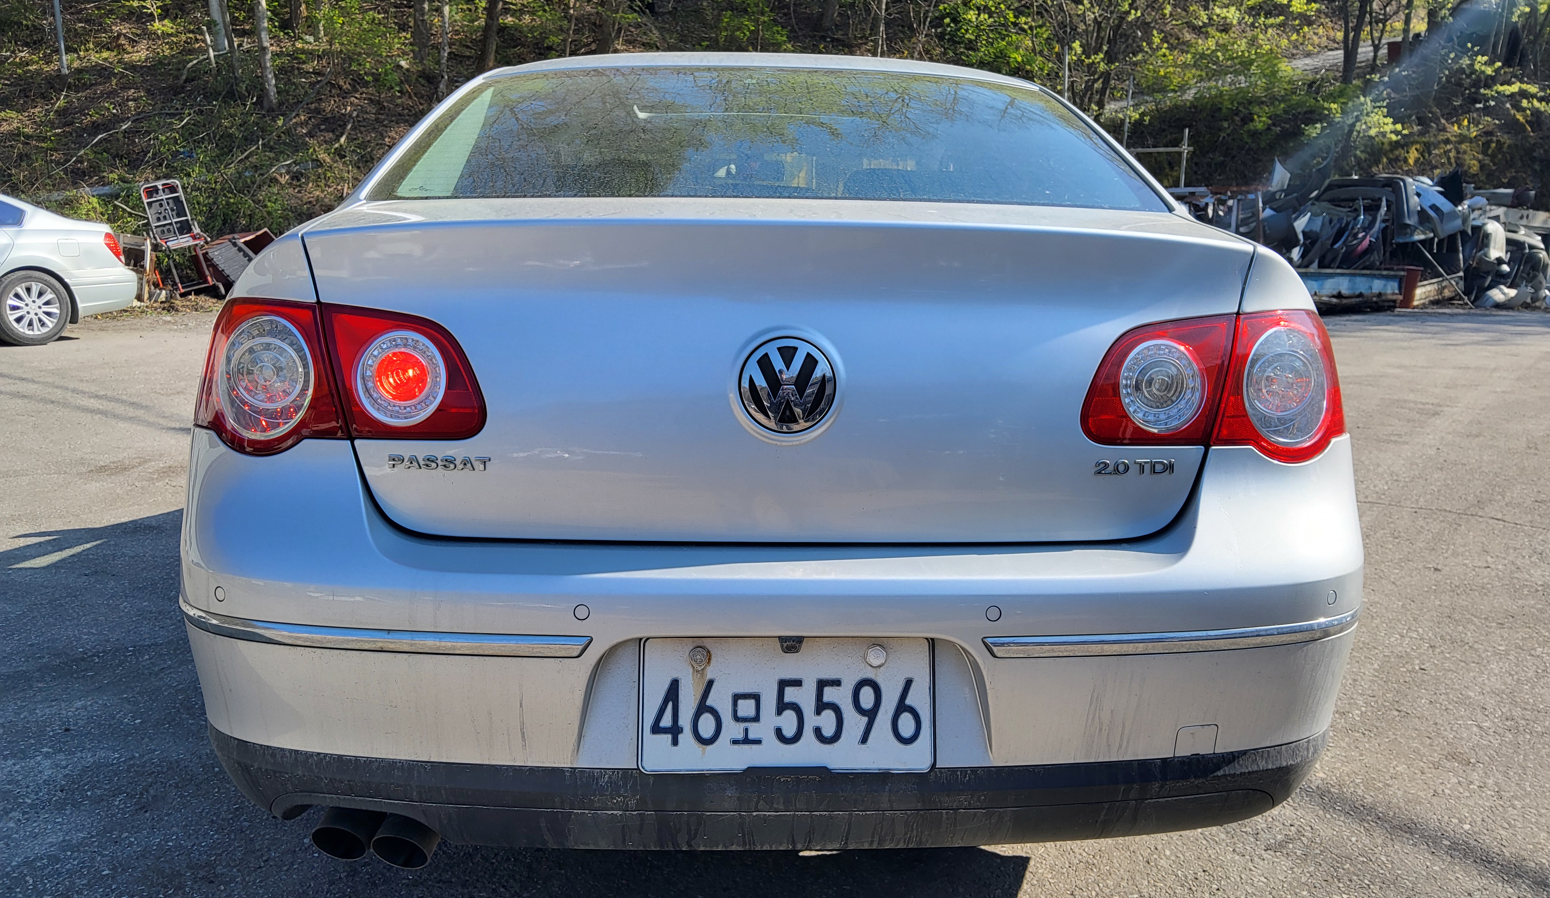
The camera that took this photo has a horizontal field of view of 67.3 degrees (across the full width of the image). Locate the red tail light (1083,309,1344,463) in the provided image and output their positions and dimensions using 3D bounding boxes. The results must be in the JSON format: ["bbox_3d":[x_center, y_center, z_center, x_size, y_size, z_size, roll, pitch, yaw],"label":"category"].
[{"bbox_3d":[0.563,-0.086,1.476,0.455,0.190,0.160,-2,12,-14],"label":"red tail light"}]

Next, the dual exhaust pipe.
[{"bbox_3d":[-0.488,0.463,1.449,0.143,0.073,0.160,0,11,-2],"label":"dual exhaust pipe"}]

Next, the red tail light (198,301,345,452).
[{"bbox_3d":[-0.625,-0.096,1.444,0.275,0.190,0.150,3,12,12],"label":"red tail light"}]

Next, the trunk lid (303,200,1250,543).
[{"bbox_3d":[0.006,-0.130,1.510,1.140,0.395,0.460,0,11,-2],"label":"trunk lid"}]

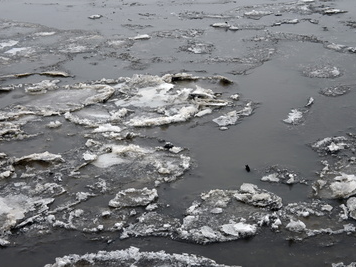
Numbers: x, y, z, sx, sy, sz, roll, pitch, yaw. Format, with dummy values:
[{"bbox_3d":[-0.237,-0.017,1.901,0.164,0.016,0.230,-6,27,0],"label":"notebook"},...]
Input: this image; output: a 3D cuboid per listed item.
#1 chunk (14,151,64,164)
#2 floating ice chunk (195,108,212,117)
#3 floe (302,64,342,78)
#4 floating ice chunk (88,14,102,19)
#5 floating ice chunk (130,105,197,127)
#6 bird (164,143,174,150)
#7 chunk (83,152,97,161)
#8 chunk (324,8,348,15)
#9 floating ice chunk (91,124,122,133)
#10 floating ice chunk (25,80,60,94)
[{"bbox_3d":[-4.137,0.696,24.905,1.421,0.284,0.563,0,18,0],"label":"chunk"},{"bbox_3d":[0.922,-0.741,29.572,0.603,0.133,0.514,0,18,0],"label":"floating ice chunk"},{"bbox_3d":[7.600,-3.267,43.790,2.018,0.150,2.153,3,18,10],"label":"floe"},{"bbox_3d":[-4.732,-6.735,47.959,0.771,0.170,0.706,0,18,0],"label":"floating ice chunk"},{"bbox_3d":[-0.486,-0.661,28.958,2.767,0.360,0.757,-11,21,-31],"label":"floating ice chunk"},{"bbox_3d":[-0.321,0.509,31.442,0.380,0.220,0.170,0,18,-1],"label":"bird"},{"bbox_3d":[-2.666,0.690,25.186,0.403,0.121,0.404,0,18,0],"label":"chunk"},{"bbox_3d":[9.391,-7.273,49.540,1.352,0.216,0.736,0,18,0],"label":"chunk"},{"bbox_3d":[-2.908,-0.207,34.375,1.221,0.150,0.510,-2,18,-5],"label":"floating ice chunk"},{"bbox_3d":[-5.324,-1.849,32.762,1.349,0.270,1.410,0,18,0],"label":"floating ice chunk"}]

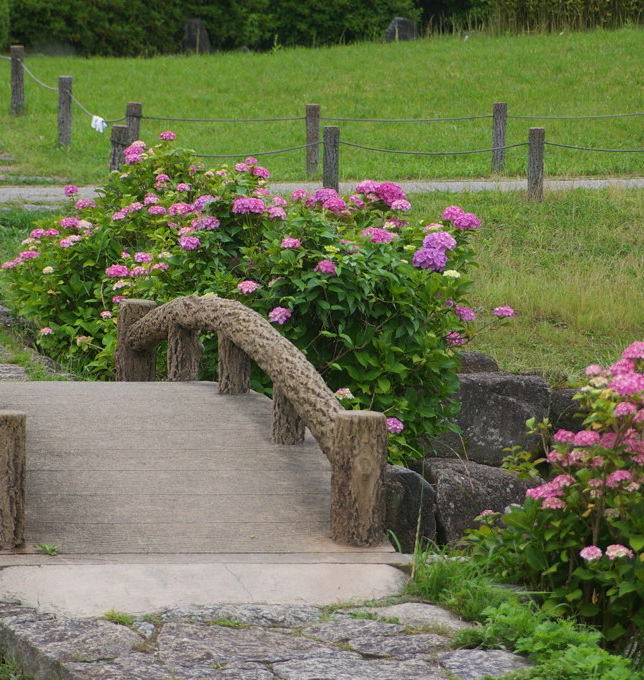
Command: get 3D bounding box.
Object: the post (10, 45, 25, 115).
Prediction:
[{"bbox_3d":[-3.146,-2.686,46.080,0.132,0.723,0.132,1,5,0],"label":"post"}]

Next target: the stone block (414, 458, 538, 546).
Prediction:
[{"bbox_3d":[0.709,0.742,20.480,0.563,0.371,0.422,1,5,0],"label":"stone block"}]

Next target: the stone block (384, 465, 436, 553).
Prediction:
[{"bbox_3d":[0.356,0.753,19.712,0.320,0.384,0.346,1,5,0],"label":"stone block"}]

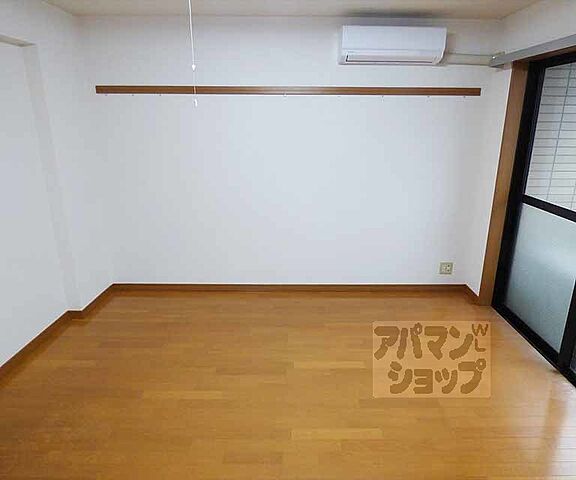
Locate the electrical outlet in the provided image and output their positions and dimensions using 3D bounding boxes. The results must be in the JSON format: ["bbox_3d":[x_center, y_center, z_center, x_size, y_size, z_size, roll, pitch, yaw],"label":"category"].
[{"bbox_3d":[1.525,0.275,3.341,0.120,0.120,0.012,0,15,0],"label":"electrical outlet"}]

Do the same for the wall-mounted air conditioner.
[{"bbox_3d":[0.803,-1.518,2.737,0.783,0.227,0.220,0,15,0],"label":"wall-mounted air conditioner"}]

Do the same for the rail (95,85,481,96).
[{"bbox_3d":[0.008,-1.246,2.911,3.220,0.058,0.025,0,15,0],"label":"rail"}]

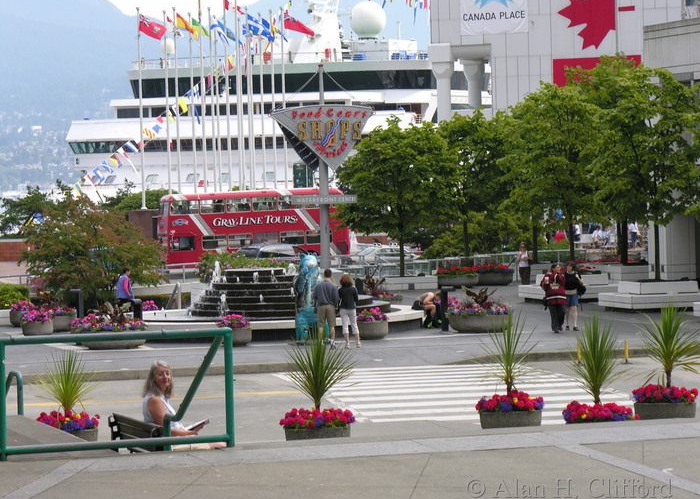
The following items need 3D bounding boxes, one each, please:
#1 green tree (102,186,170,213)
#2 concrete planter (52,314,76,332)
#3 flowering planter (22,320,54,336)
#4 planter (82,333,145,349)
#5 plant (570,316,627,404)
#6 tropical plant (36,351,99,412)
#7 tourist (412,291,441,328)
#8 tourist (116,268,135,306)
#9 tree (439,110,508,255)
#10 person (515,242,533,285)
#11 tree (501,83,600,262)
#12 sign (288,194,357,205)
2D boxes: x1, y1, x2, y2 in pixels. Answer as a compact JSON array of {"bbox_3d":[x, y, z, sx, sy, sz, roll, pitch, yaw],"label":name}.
[{"bbox_3d":[-12.819,-2.715,172.000,4.200,2.400,3.600,-2,1,0],"label":"green tree"},{"bbox_3d":[-7.479,1.902,74.300,0.780,0.450,0.780,-1,2,0],"label":"concrete planter"},{"bbox_3d":[-7.819,1.968,71.500,0.790,0.420,0.790,-2,1,0],"label":"flowering planter"},{"bbox_3d":[-5.510,2.078,65.600,1.700,0.460,1.660,-2,1,0],"label":"planter"},{"bbox_3d":[2.824,1.250,32.400,0.700,1.000,0.700,-2,1,0],"label":"plant"},{"bbox_3d":[-3.022,1.428,30.500,0.720,0.730,0.700,-2,1,0],"label":"tropical plant"},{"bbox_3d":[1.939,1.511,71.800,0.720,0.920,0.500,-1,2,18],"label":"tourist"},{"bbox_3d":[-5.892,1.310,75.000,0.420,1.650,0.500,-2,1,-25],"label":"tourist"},{"bbox_3d":[4.281,-2.095,103.000,4.000,6.000,4.000,-1,2,0],"label":"tree"},{"bbox_3d":[5.852,0.579,96.000,0.550,1.650,0.380,-2,1,0],"label":"person"},{"bbox_3d":[6.281,-2.253,88.000,3.500,5.800,3.500,-2,1,0],"label":"tree"},{"bbox_3d":[-0.667,-1.316,75.500,1.780,0.230,0.220,-2,1,-22],"label":"sign"}]

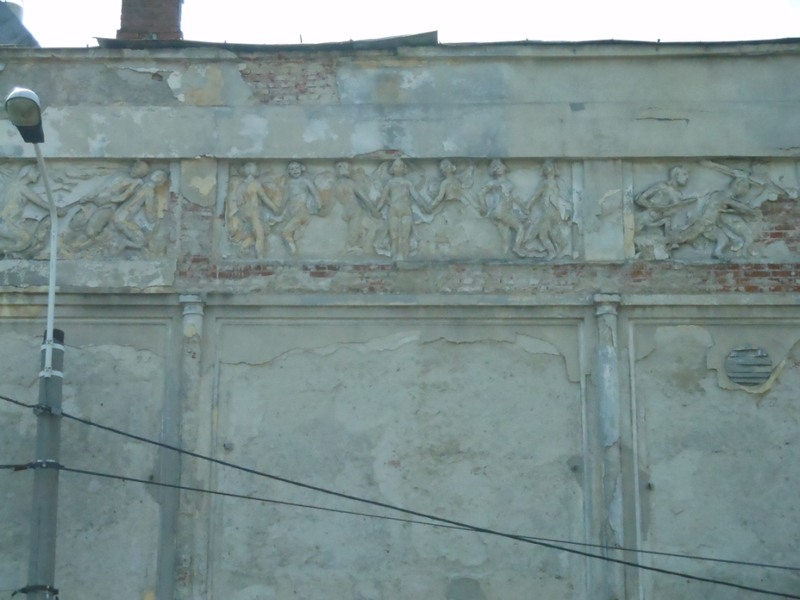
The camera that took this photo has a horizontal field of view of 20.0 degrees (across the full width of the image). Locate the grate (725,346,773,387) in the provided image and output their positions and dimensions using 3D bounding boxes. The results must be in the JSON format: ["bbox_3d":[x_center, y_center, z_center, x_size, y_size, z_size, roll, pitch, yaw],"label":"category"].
[{"bbox_3d":[3.403,0.647,22.100,0.460,0.445,0.070,0,-25,1],"label":"grate"}]

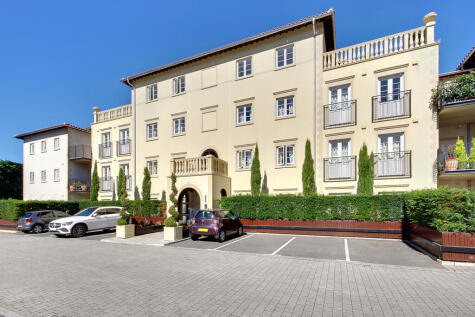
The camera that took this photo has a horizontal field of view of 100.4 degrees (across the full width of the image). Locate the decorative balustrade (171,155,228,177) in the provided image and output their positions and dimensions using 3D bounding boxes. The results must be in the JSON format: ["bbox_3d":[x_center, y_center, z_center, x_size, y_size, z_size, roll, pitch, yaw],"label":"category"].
[{"bbox_3d":[-2.553,0.494,13.436,3.139,1.171,1.950,-2,-5,22],"label":"decorative balustrade"}]

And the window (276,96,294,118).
[{"bbox_3d":[2.933,-3.117,12.100,1.120,1.350,0.180,-2,-5,24],"label":"window"}]

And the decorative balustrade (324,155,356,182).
[{"bbox_3d":[5.592,0.597,10.750,1.530,1.280,0.280,-2,-5,24],"label":"decorative balustrade"}]

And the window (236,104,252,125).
[{"bbox_3d":[0.501,-3.120,14.106,1.183,1.375,0.150,-2,-6,21],"label":"window"}]

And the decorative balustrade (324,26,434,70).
[{"bbox_3d":[7.178,-5.790,10.576,4.849,1.068,0.280,-2,-5,22],"label":"decorative balustrade"}]

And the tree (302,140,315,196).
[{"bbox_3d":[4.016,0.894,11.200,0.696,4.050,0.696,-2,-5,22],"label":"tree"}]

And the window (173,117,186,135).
[{"bbox_3d":[-4.701,-2.582,16.125,1.113,1.368,0.150,-2,-6,21],"label":"window"}]

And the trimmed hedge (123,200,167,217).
[{"bbox_3d":[-7.083,3.826,15.000,4.700,1.300,0.900,-2,-5,24],"label":"trimmed hedge"}]

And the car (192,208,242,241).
[{"bbox_3d":[-1.025,3.306,10.150,1.680,1.500,2.980,-2,-6,25],"label":"car"}]

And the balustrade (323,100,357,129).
[{"bbox_3d":[6.076,-2.554,11.761,1.776,1.473,0.300,-2,-6,21],"label":"balustrade"}]

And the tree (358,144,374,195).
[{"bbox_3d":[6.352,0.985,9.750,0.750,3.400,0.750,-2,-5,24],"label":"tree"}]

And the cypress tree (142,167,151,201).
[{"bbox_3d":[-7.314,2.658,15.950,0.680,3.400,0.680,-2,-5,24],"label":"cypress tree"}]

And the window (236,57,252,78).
[{"bbox_3d":[0.461,-6.068,13.276,1.140,1.207,0.150,-2,-5,22],"label":"window"}]

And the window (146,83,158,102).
[{"bbox_3d":[-7.337,-5.630,17.149,1.192,1.455,0.150,-2,-6,21],"label":"window"}]

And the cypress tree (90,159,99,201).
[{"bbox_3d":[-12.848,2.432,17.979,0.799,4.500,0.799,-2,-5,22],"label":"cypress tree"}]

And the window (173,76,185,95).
[{"bbox_3d":[-4.710,-5.922,16.129,1.133,1.385,0.150,-2,-6,21],"label":"window"}]

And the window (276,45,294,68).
[{"bbox_3d":[3.150,-6.704,13.077,1.185,1.387,0.150,-2,-6,21],"label":"window"}]

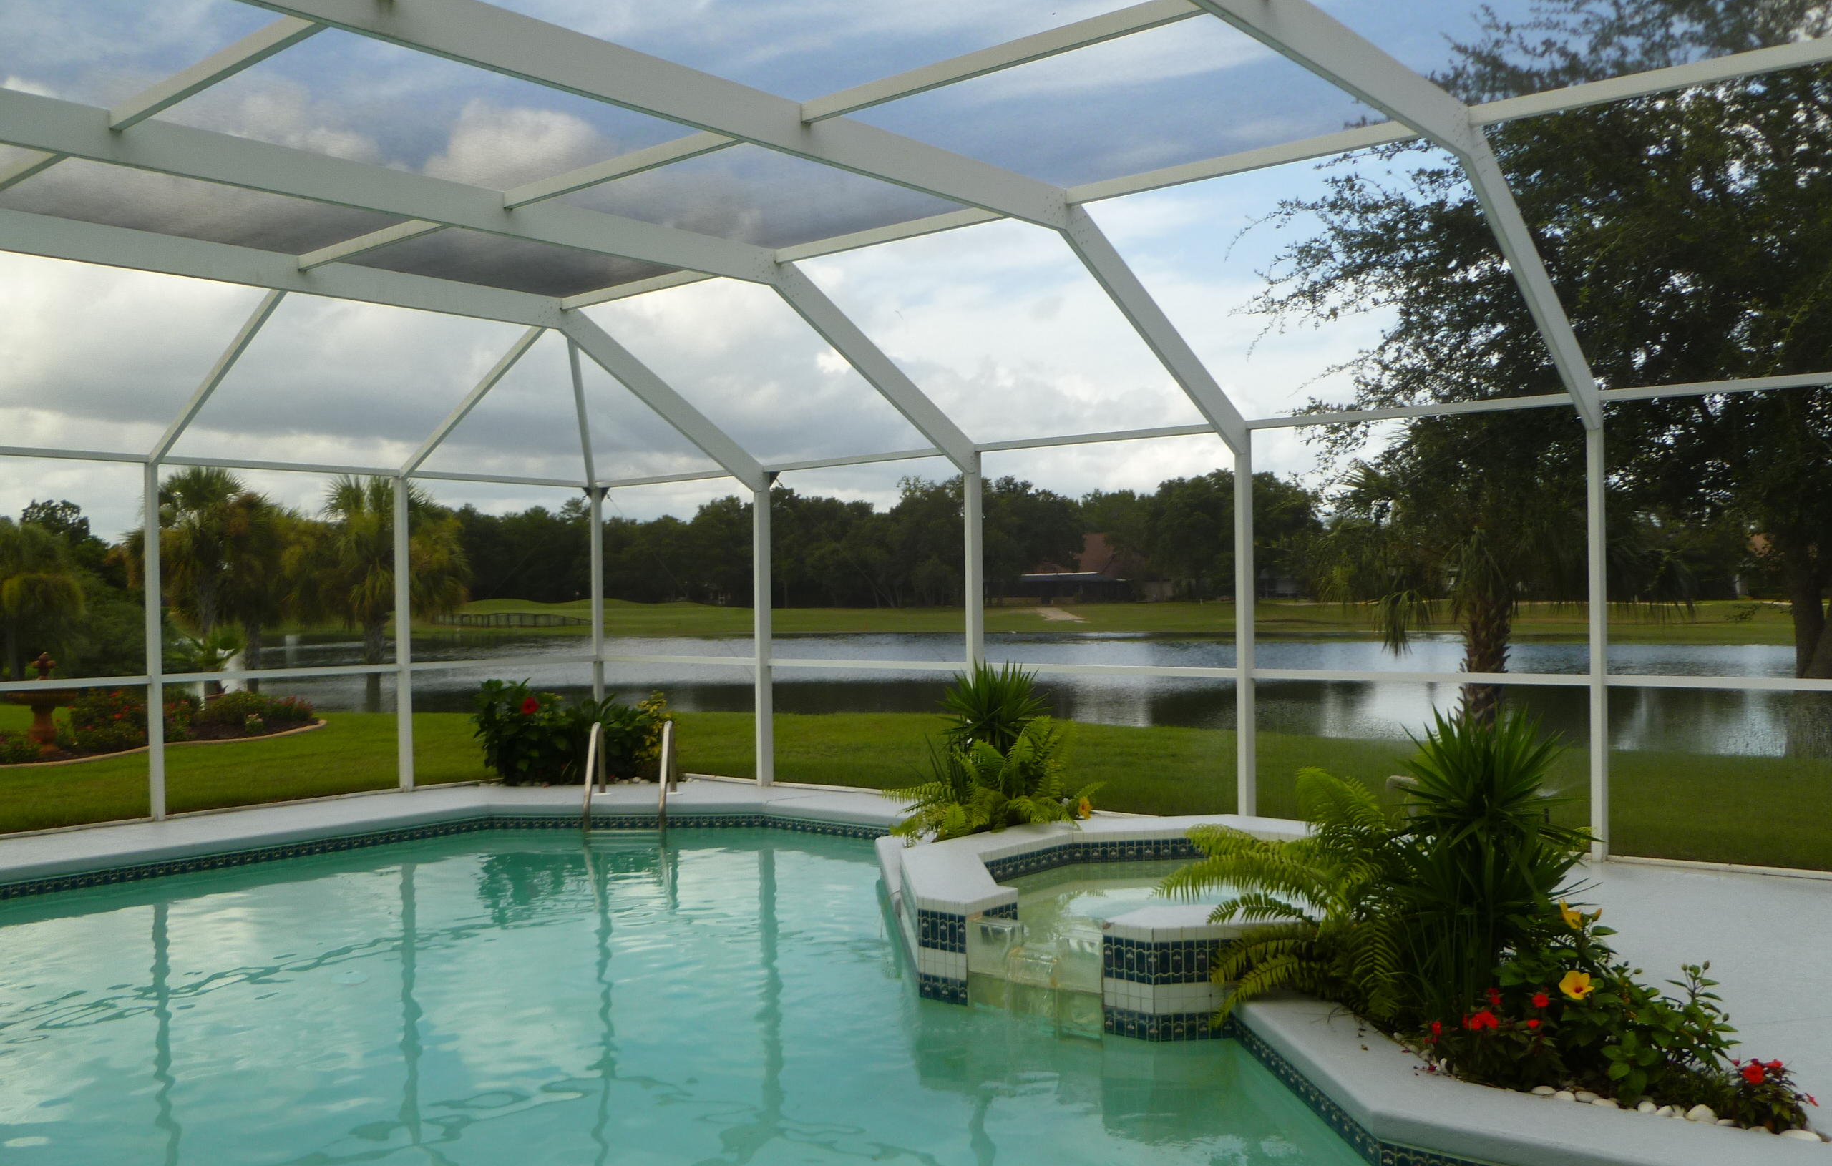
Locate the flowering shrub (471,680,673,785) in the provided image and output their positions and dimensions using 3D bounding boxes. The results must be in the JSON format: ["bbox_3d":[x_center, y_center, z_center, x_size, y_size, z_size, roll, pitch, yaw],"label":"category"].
[{"bbox_3d":[-2.602,1.120,11.200,1.500,0.770,0.800,-1,0,0],"label":"flowering shrub"}]

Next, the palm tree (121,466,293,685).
[{"bbox_3d":[-14.117,0.071,29.500,3.400,4.750,3.400,-1,0,0],"label":"palm tree"}]

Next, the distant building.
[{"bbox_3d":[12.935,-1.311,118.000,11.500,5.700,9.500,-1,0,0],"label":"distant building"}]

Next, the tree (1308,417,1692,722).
[{"bbox_3d":[6.399,0.008,16.300,4.100,3.700,4.000,-1,0,0],"label":"tree"}]

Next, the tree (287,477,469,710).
[{"bbox_3d":[-10.531,0.238,29.000,3.500,4.550,3.500,-1,0,0],"label":"tree"}]

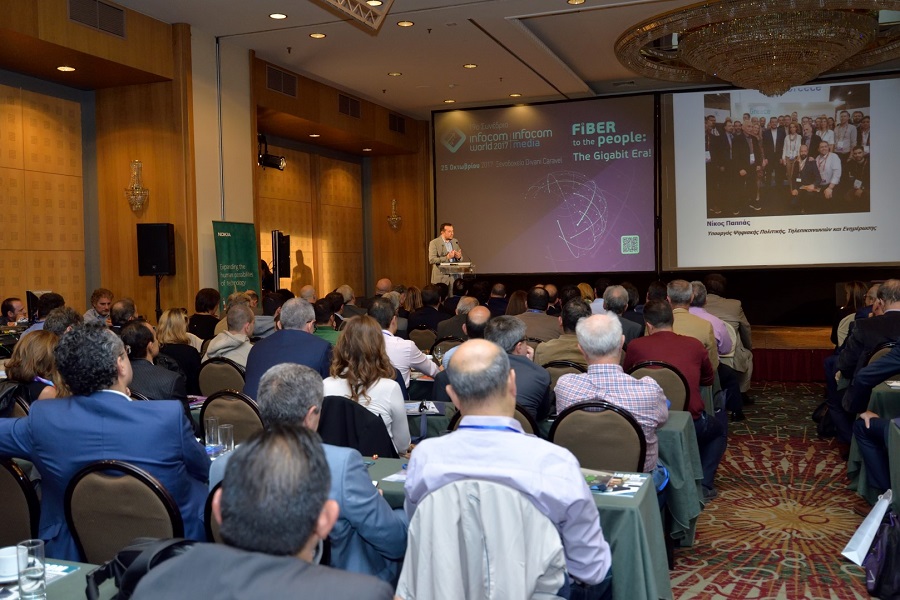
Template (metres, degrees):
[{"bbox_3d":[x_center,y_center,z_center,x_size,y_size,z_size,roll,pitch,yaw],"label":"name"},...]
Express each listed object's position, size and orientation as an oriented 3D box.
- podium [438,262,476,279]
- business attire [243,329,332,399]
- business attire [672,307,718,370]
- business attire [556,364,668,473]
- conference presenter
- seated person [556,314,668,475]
[{"bbox_3d":[0.105,0.028,13.100,0.560,1.170,0.450,-2,2,-15],"label":"podium"},{"bbox_3d":[-1.064,0.521,5.800,0.550,0.660,0.420,-1,2,8],"label":"business attire"},{"bbox_3d":[1.836,0.400,6.850,0.550,0.660,0.420,0,2,15],"label":"business attire"},{"bbox_3d":[0.760,0.560,4.120,0.540,0.580,0.450,0,2,12],"label":"business attire"},{"bbox_3d":[-0.054,-0.289,13.450,0.510,1.780,0.400,-2,3,-32],"label":"conference presenter"},{"bbox_3d":[0.803,0.713,4.270,0.550,1.320,0.780,0,2,13],"label":"seated person"}]

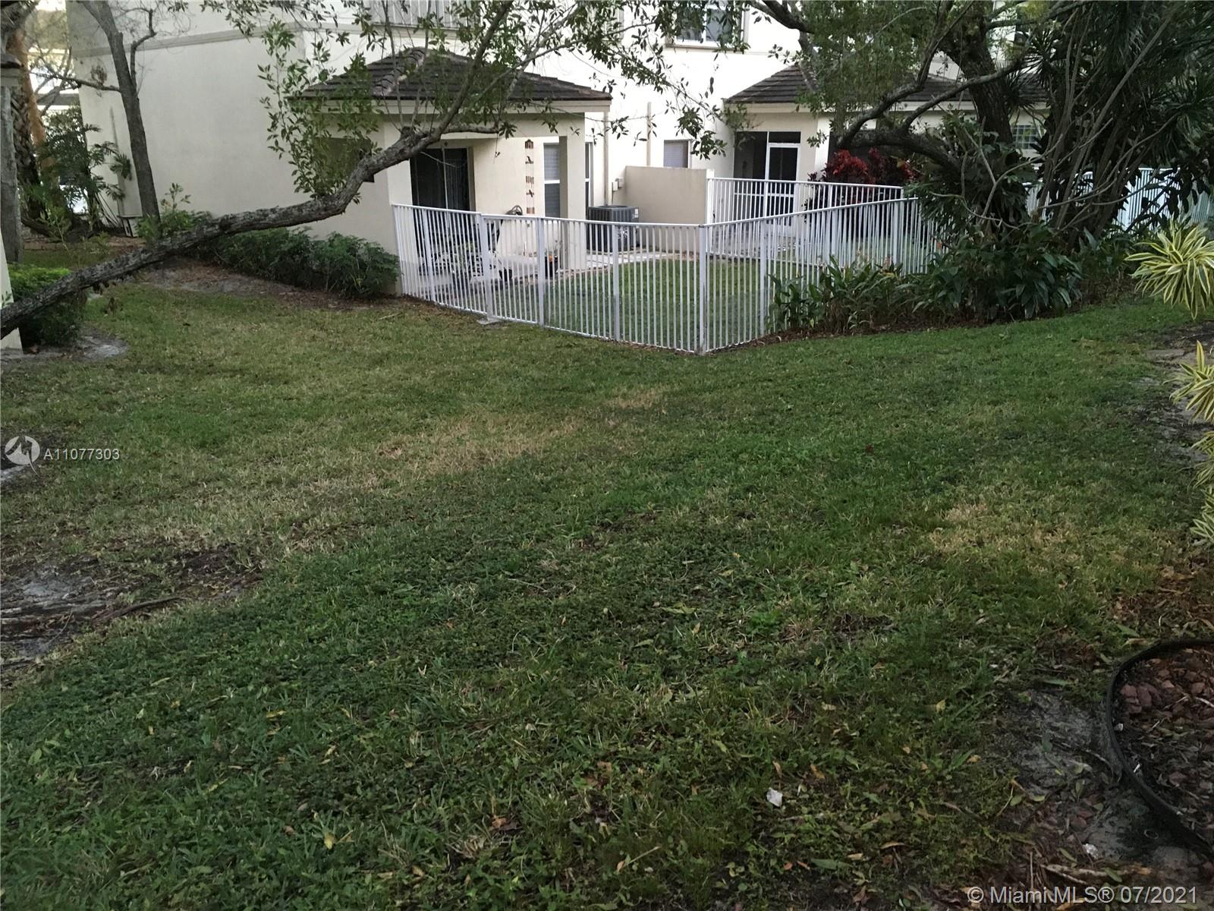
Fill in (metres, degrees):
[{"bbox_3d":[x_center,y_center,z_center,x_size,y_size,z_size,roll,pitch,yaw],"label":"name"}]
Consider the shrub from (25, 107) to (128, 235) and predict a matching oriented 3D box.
[{"bbox_3d":[-12.672,-6.824,24.476,2.150,2.800,2.000,-10,21,-25],"label":"shrub"}]

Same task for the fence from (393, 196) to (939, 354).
[{"bbox_3d":[0.798,-3.094,15.424,5.150,1.540,6.300,-18,25,-41],"label":"fence"}]

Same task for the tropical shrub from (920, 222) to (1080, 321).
[{"bbox_3d":[5.439,-2.598,14.019,1.950,1.140,1.600,7,20,20],"label":"tropical shrub"}]

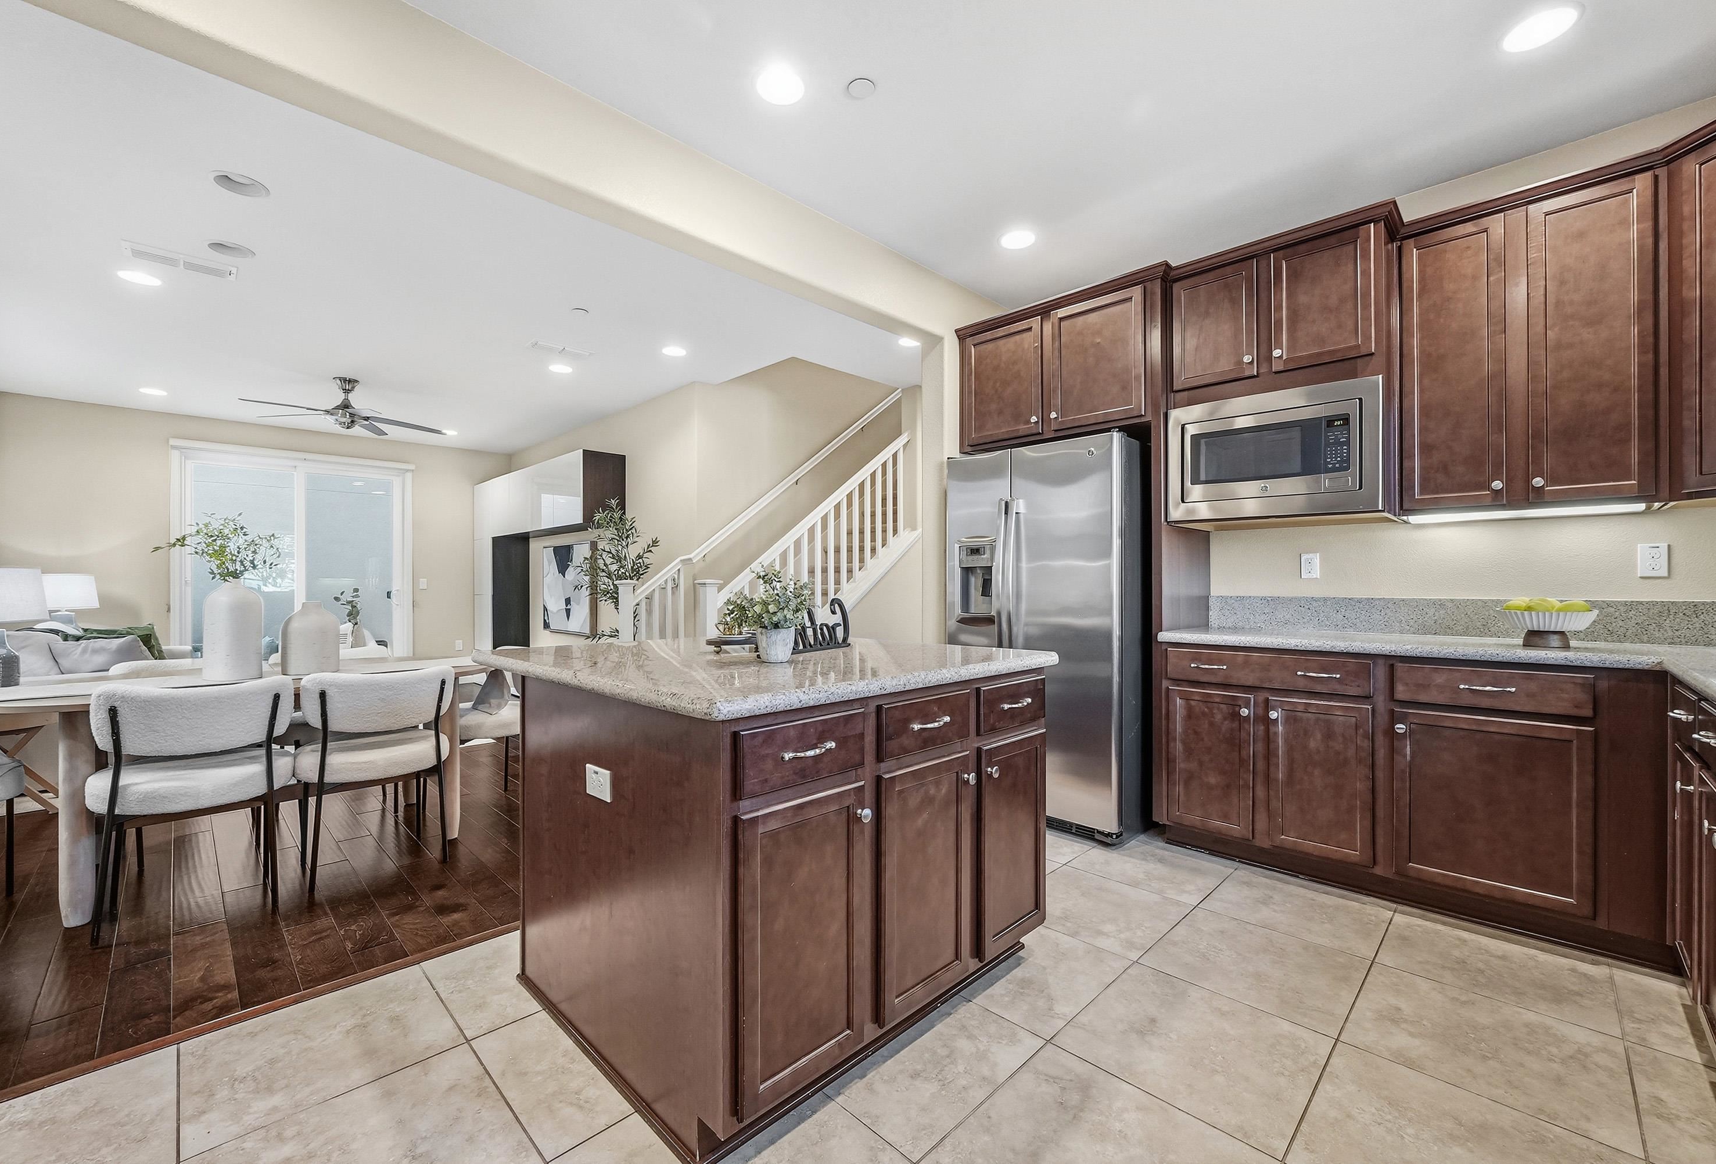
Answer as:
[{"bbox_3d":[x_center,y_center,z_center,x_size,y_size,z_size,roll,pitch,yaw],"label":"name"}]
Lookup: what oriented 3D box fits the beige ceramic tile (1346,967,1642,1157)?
[{"bbox_3d":[1.560,1.154,1.698,0.506,0.010,0.503,0,-1,-45],"label":"beige ceramic tile"}]

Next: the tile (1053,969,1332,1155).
[{"bbox_3d":[0.842,1.154,1.698,0.506,0.010,0.503,0,-1,-45],"label":"tile"}]

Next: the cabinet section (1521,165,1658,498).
[{"bbox_3d":[2.440,-0.789,2.262,0.024,1.025,0.286,1,-1,-45],"label":"cabinet section"}]

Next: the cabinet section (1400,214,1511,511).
[{"bbox_3d":[2.196,-0.788,2.507,0.024,1.027,0.290,1,-1,-45],"label":"cabinet section"}]

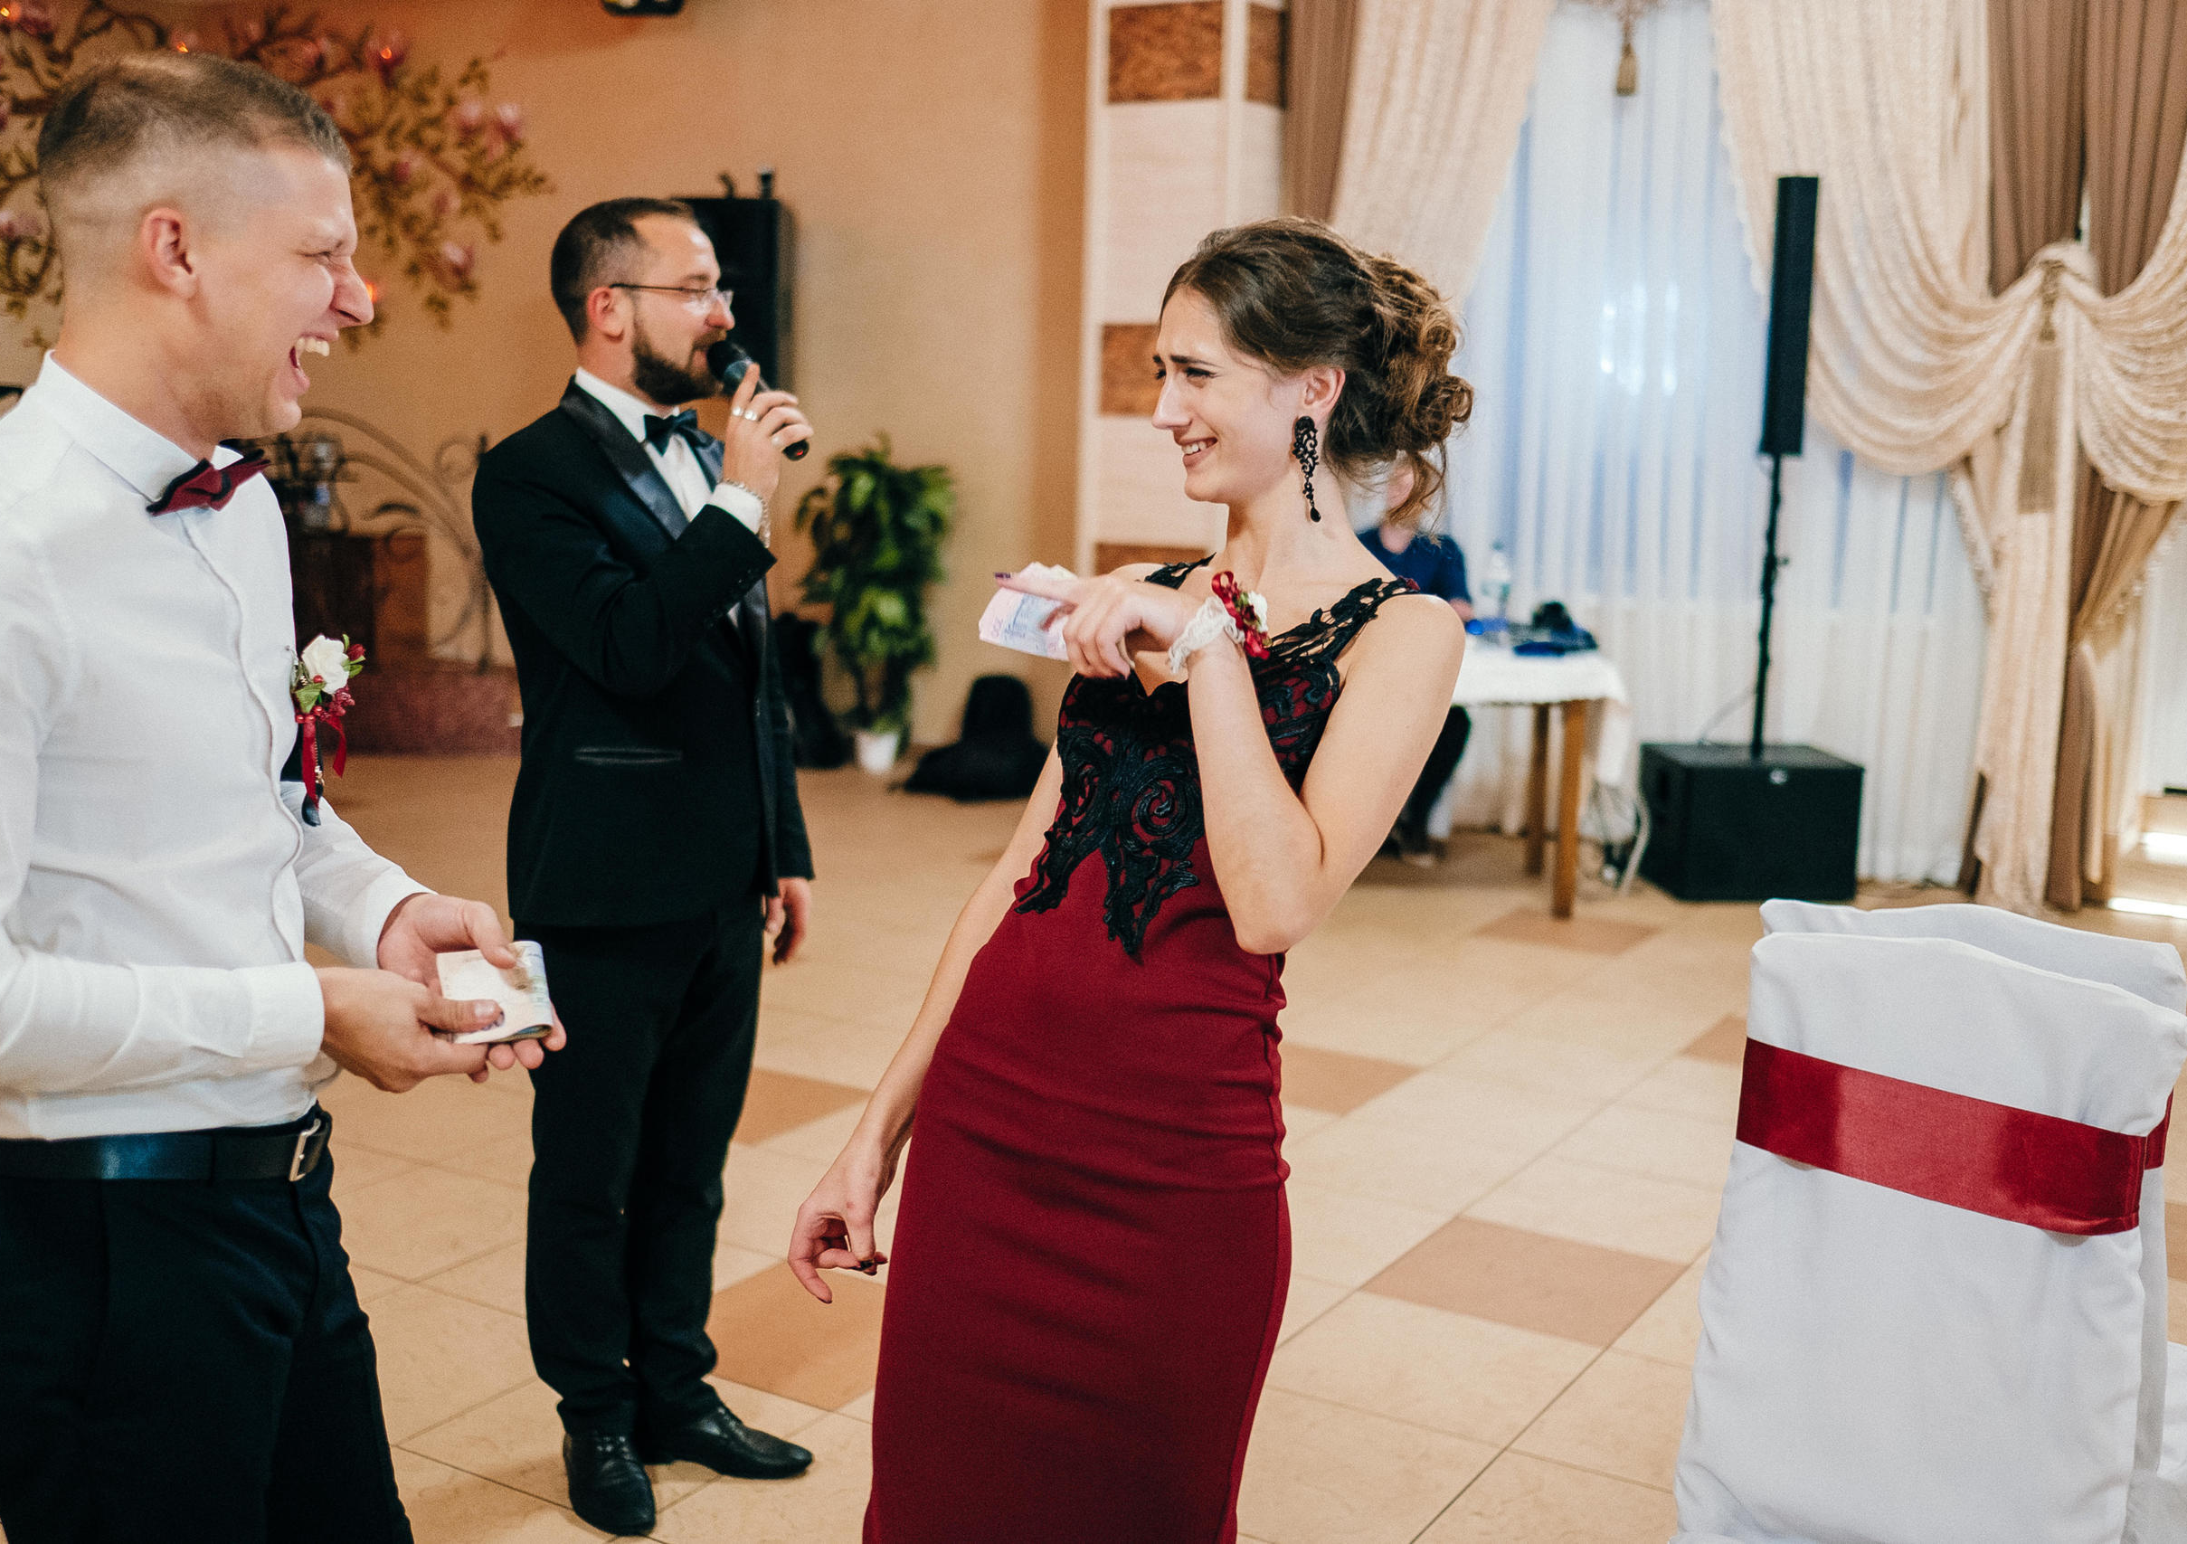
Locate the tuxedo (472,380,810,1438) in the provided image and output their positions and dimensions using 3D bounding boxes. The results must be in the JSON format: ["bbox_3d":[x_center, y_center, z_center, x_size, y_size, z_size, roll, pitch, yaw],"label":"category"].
[{"bbox_3d":[-0.610,0.217,3.060,0.390,1.470,0.490,5,10,25],"label":"tuxedo"}]

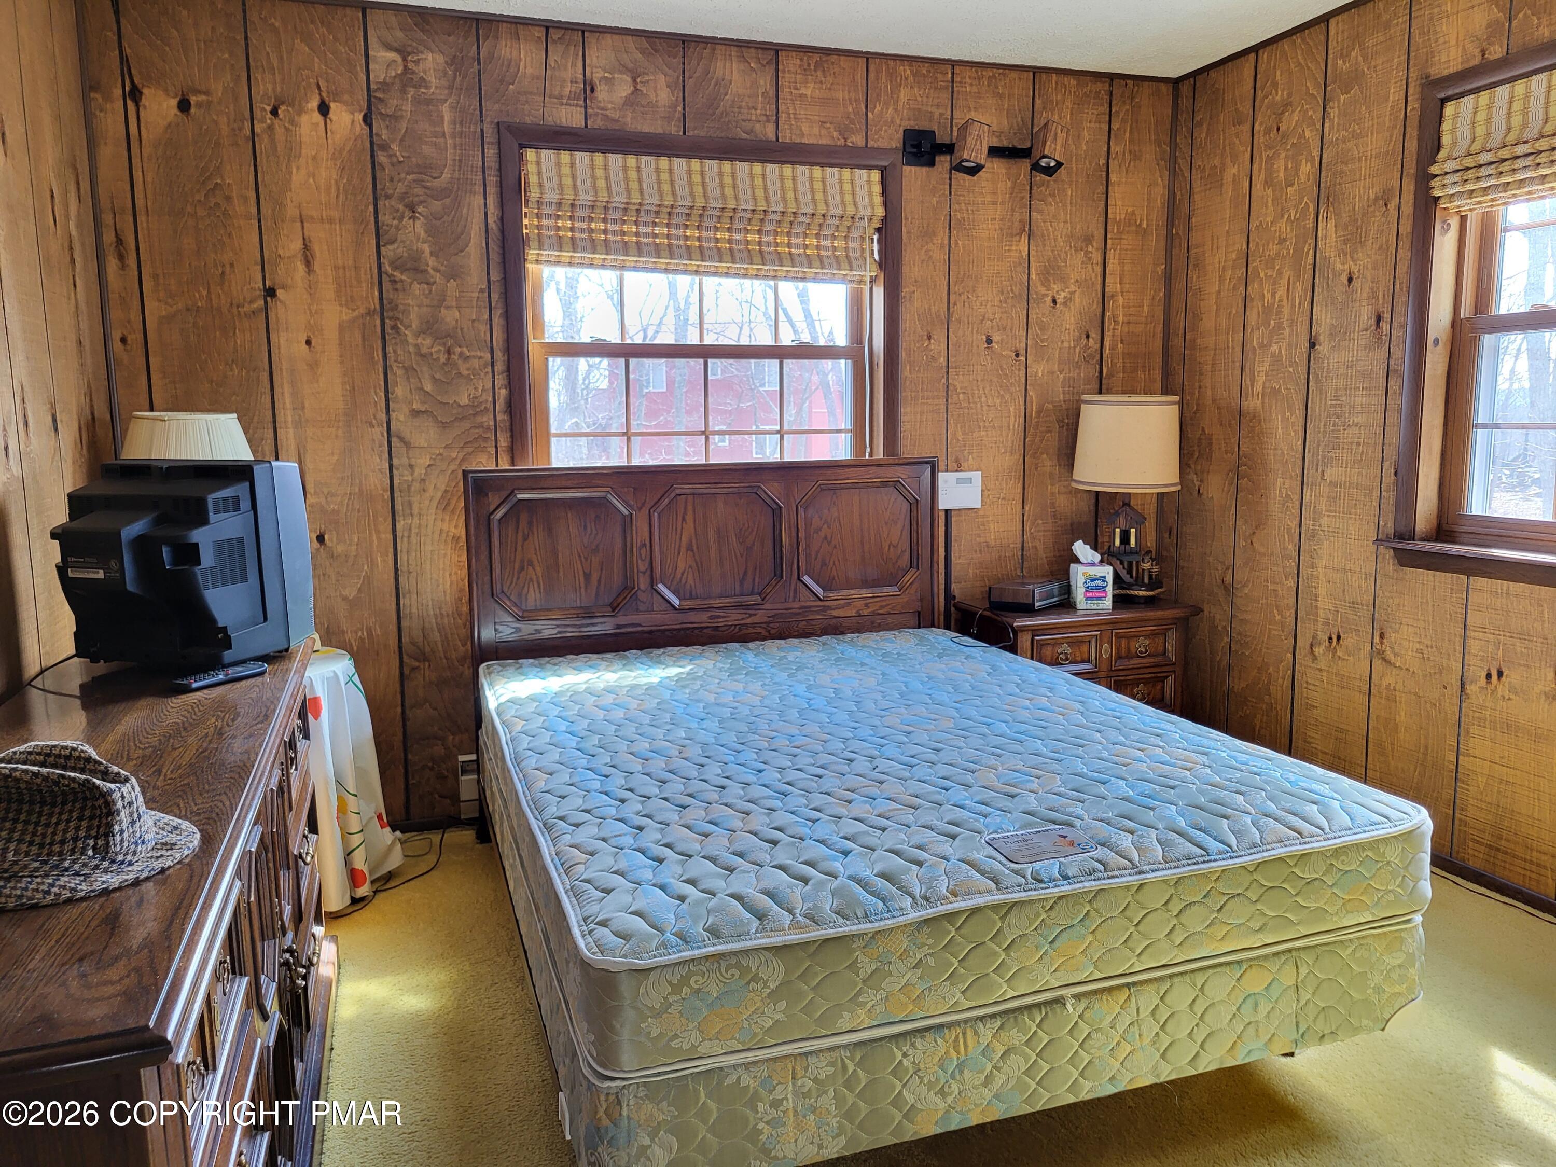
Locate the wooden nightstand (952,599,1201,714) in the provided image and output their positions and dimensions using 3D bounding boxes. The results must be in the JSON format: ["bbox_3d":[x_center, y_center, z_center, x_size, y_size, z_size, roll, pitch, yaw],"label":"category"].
[{"bbox_3d":[0.991,0.378,3.984,0.683,0.611,0.436,-3,9,-18],"label":"wooden nightstand"}]

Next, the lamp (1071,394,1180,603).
[{"bbox_3d":[1.177,-0.284,3.974,0.358,0.703,0.358,-3,9,-18],"label":"lamp"}]

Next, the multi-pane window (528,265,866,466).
[{"bbox_3d":[-0.226,-0.750,3.789,1.153,1.153,0.099,-3,9,-18],"label":"multi-pane window"}]

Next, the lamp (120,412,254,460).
[{"bbox_3d":[-1.457,-0.106,2.921,0.356,0.634,0.356,-3,9,-18],"label":"lamp"}]

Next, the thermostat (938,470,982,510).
[{"bbox_3d":[0.634,-0.318,4.025,0.173,0.129,0.032,-3,9,-18],"label":"thermostat"}]

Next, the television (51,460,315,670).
[{"bbox_3d":[-1.280,-0.043,2.404,0.451,0.401,0.406,1,8,12],"label":"television"}]

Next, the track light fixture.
[{"bbox_3d":[0.688,-1.420,3.821,0.540,0.173,0.163,-3,9,-18],"label":"track light fixture"}]

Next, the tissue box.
[{"bbox_3d":[1.045,0.011,3.906,0.114,0.137,0.112,-1,8,-2],"label":"tissue box"}]

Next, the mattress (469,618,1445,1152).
[{"bbox_3d":[0.139,0.492,2.728,1.500,0.351,2.030,-3,9,-18],"label":"mattress"}]

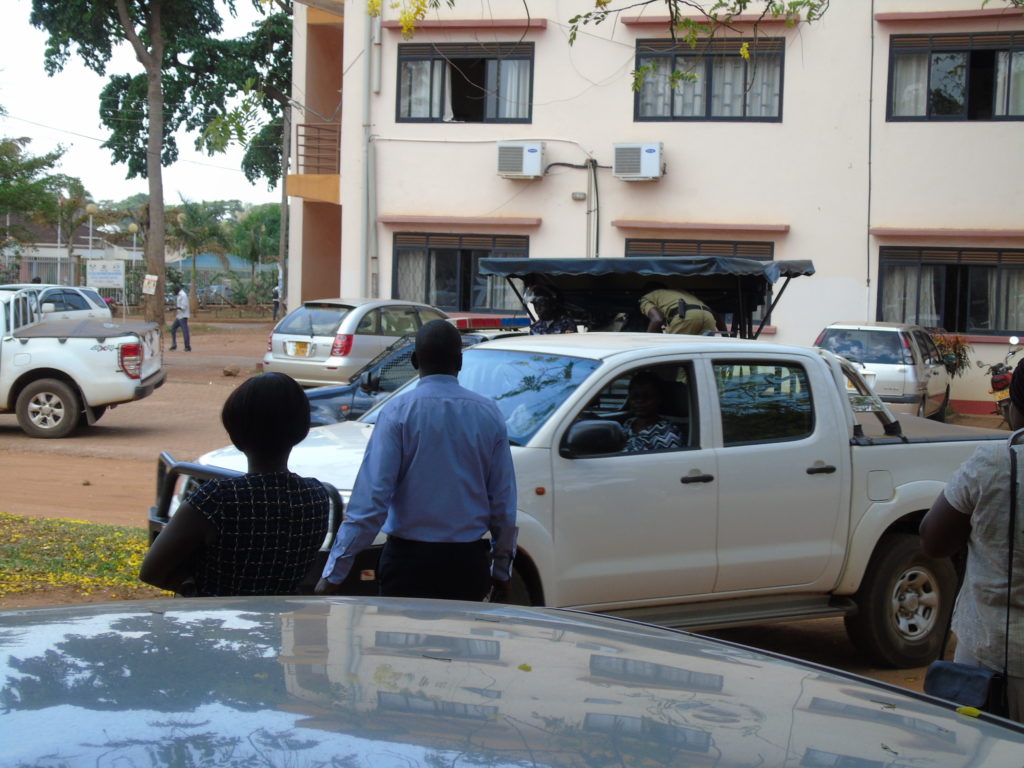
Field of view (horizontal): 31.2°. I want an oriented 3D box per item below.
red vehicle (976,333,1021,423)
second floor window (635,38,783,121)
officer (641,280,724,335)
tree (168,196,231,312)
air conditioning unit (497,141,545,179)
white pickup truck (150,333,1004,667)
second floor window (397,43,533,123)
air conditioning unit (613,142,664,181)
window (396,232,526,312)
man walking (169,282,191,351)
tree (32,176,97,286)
[{"bbox_3d":[6.609,0.036,24.863,0.750,1.180,1.950,2,4,10],"label":"red vehicle"},{"bbox_3d":[3.030,-4.690,28.317,2.385,1.292,0.150,3,4,23],"label":"second floor window"},{"bbox_3d":[1.364,-0.173,14.824,0.680,1.250,0.500,5,5,35],"label":"officer"},{"bbox_3d":[-15.042,-6.189,88.000,3.167,5.566,3.167,2,4,0],"label":"tree"},{"bbox_3d":[0.174,-3.577,29.295,0.790,0.550,0.280,3,4,23],"label":"air conditioning unit"},{"bbox_3d":[0.677,0.650,10.513,5.300,1.830,1.850,-1,5,-32],"label":"white pickup truck"},{"bbox_3d":[-0.783,-4.916,29.932,2.446,1.315,0.150,3,4,23],"label":"second floor window"},{"bbox_3d":[1.983,-3.468,28.529,0.790,0.550,0.280,3,4,23],"label":"air conditioning unit"},{"bbox_3d":[-0.879,-1.822,30.149,2.447,1.293,0.150,3,4,23],"label":"window"},{"bbox_3d":[-8.158,-1.644,45.000,0.650,1.680,0.500,2,4,-2],"label":"man walking"},{"bbox_3d":[-18.055,-5.628,74.000,2.582,5.487,2.582,2,4,0],"label":"tree"}]

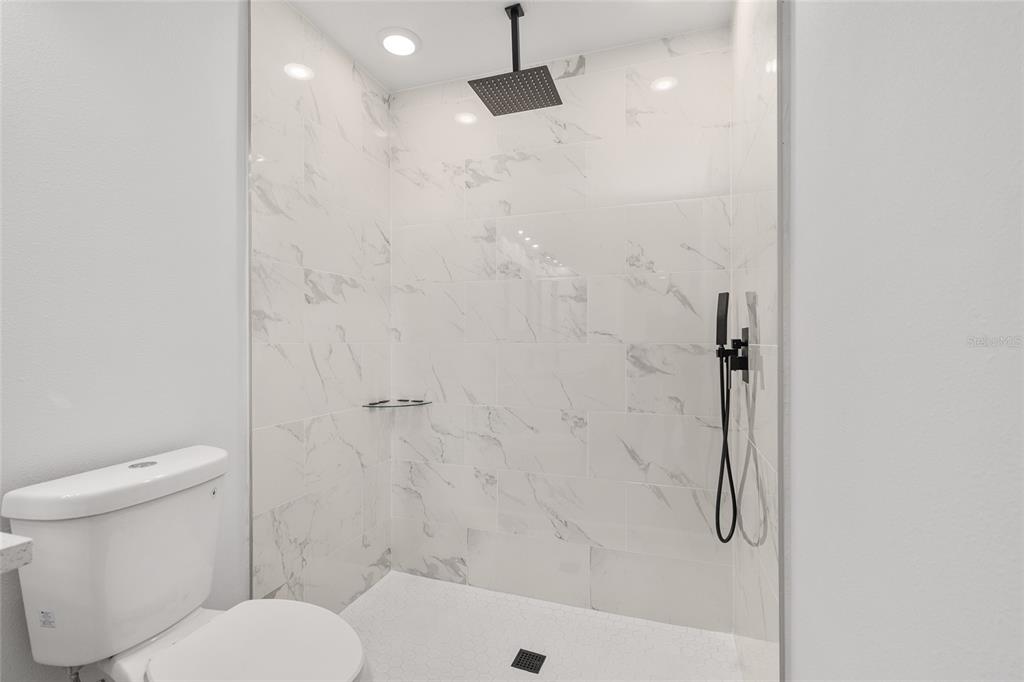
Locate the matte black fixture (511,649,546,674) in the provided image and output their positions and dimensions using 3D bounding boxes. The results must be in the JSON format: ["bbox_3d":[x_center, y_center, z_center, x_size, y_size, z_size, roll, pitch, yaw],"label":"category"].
[{"bbox_3d":[0.065,1.204,1.607,0.103,0.008,0.098,0,0,18],"label":"matte black fixture"}]

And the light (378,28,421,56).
[{"bbox_3d":[-0.493,-1.292,1.861,0.178,0.022,0.178,0,0,0],"label":"light"}]

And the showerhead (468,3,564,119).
[{"bbox_3d":[0.017,-1.146,1.696,0.305,0.313,0.285,0,0,18],"label":"showerhead"}]

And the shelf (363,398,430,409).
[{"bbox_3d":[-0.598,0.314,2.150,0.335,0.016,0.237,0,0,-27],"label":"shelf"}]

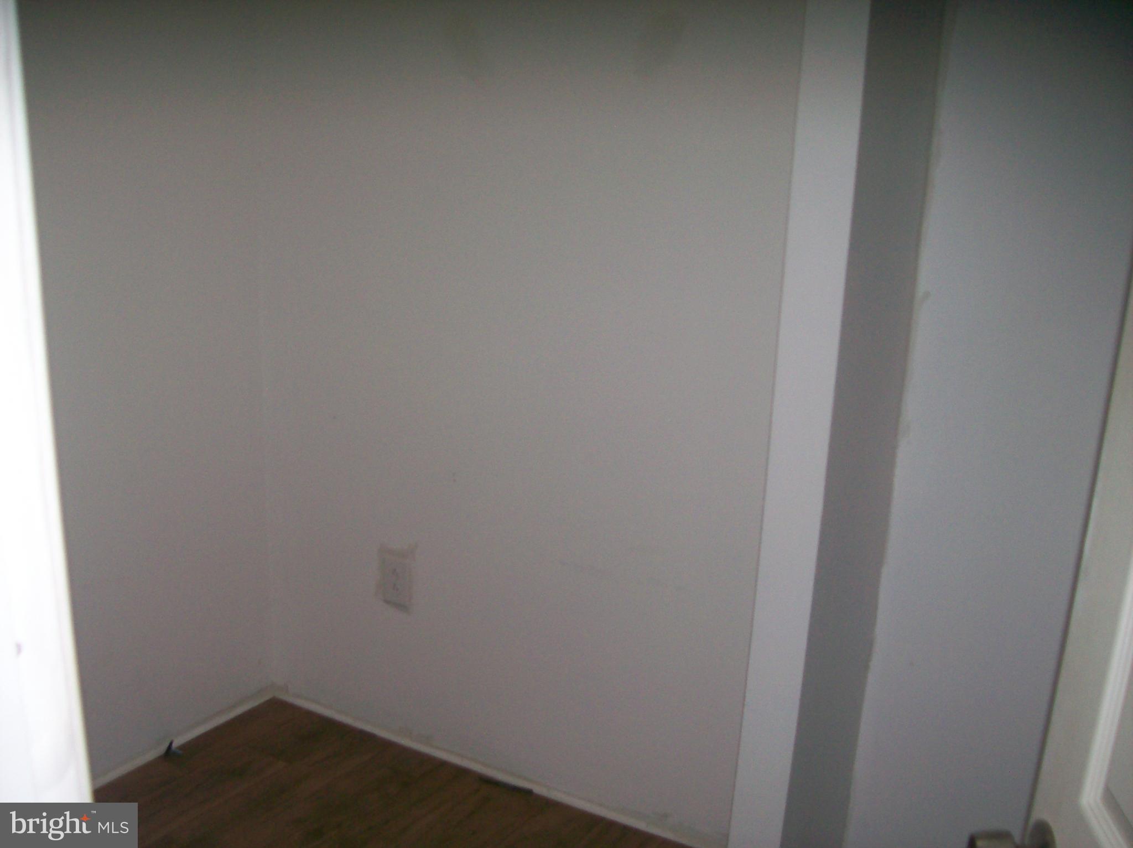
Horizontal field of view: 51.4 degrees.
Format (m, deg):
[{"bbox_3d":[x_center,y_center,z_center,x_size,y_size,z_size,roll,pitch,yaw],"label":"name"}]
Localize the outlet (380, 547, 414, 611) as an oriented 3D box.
[{"bbox_3d":[-0.391,0.361,2.695,0.072,0.116,0.012,11,17,30],"label":"outlet"}]

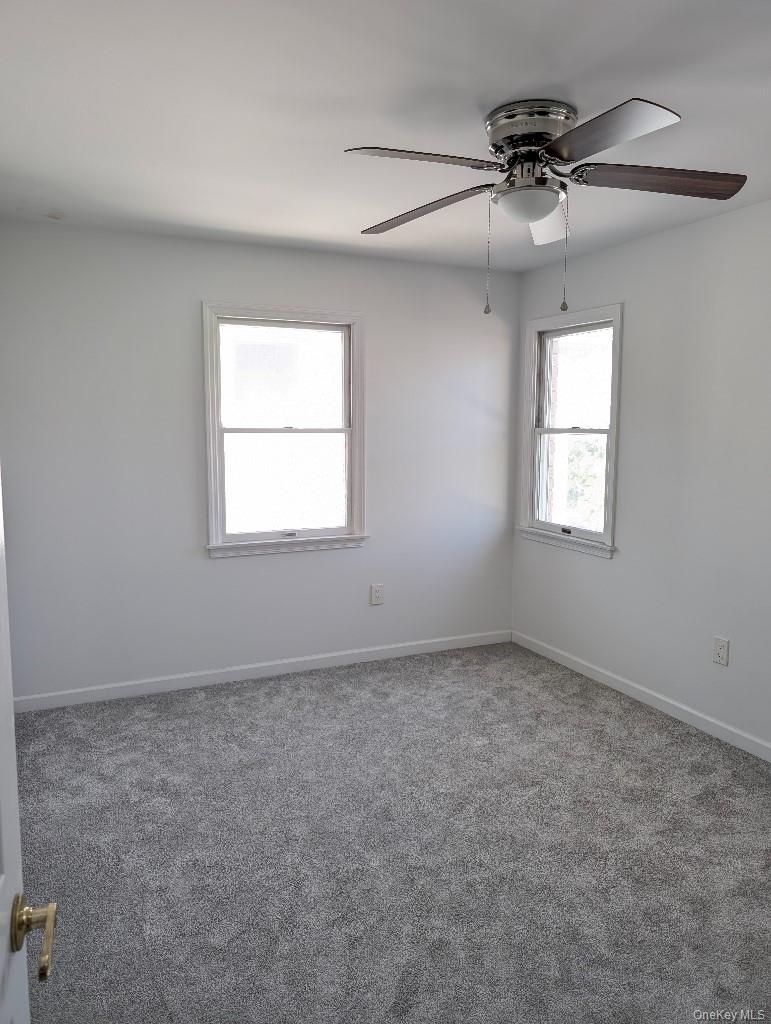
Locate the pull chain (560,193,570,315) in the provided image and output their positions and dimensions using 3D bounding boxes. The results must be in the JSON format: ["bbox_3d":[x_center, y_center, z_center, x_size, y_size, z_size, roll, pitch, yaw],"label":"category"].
[{"bbox_3d":[0.581,-0.844,2.293,0.020,0.387,0.020,1,7,11],"label":"pull chain"}]

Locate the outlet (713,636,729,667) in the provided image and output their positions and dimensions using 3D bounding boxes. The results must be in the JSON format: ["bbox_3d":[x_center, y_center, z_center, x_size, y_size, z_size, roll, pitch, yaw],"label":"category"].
[{"bbox_3d":[1.530,0.638,3.251,0.010,0.117,0.075,-3,7,-24],"label":"outlet"}]

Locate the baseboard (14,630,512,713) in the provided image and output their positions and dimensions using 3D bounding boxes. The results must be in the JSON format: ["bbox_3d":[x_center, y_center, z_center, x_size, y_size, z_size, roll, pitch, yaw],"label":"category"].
[{"bbox_3d":[-0.537,0.905,4.136,3.060,0.083,0.018,-3,7,-24],"label":"baseboard"}]

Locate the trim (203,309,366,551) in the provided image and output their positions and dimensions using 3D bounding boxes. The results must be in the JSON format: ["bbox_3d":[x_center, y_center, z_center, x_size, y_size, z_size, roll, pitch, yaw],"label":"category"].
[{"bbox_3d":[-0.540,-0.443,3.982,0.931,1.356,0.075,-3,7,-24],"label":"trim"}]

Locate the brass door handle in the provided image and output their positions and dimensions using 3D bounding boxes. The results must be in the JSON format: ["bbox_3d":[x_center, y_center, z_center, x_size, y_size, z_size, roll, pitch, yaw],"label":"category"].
[{"bbox_3d":[-0.387,0.466,0.785,0.053,0.060,0.118,-2,7,-18],"label":"brass door handle"}]

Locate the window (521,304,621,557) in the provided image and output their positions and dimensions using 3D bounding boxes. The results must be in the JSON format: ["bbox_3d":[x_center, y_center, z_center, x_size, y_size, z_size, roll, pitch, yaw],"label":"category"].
[{"bbox_3d":[1.075,-0.461,4.173,0.100,1.356,0.865,-3,7,-24],"label":"window"}]

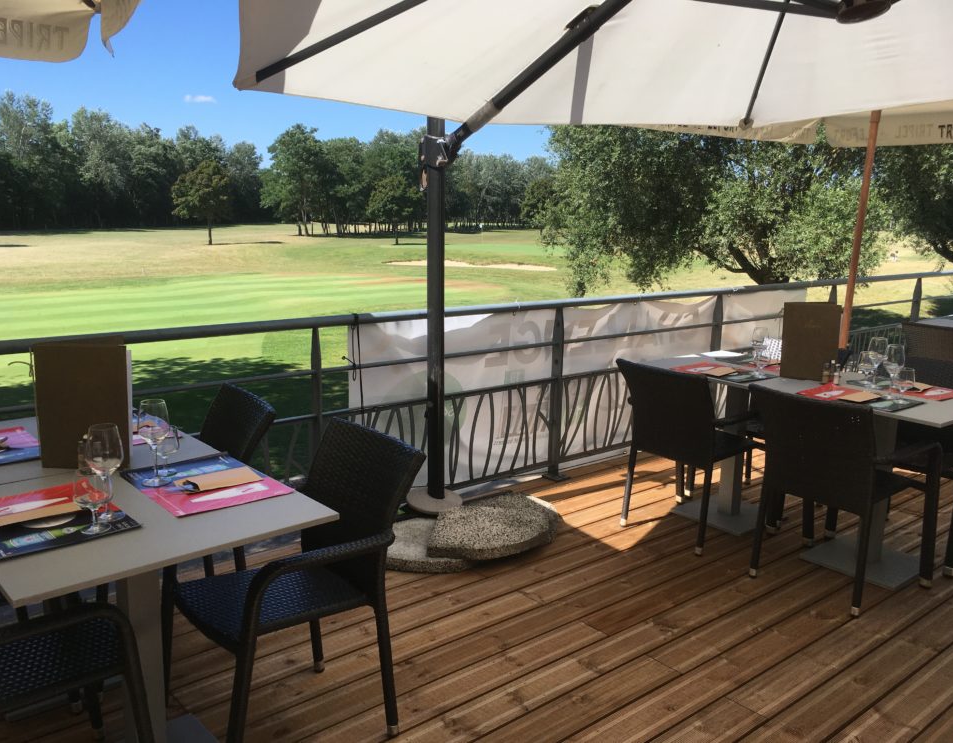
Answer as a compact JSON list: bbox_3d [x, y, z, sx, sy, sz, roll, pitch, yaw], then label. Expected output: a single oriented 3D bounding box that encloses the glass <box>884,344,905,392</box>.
[{"bbox_3d":[1.741,0.004,3.469,0.083,0.219,0.083,1,11,0],"label":"glass"}]

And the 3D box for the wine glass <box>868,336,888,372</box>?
[{"bbox_3d":[1.783,-0.039,3.697,0.084,0.217,0.084,1,11,0],"label":"wine glass"}]

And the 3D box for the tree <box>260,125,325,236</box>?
[{"bbox_3d":[-18.794,-19.459,84.788,6.413,11.105,6.413,-1,11,-12],"label":"tree"}]

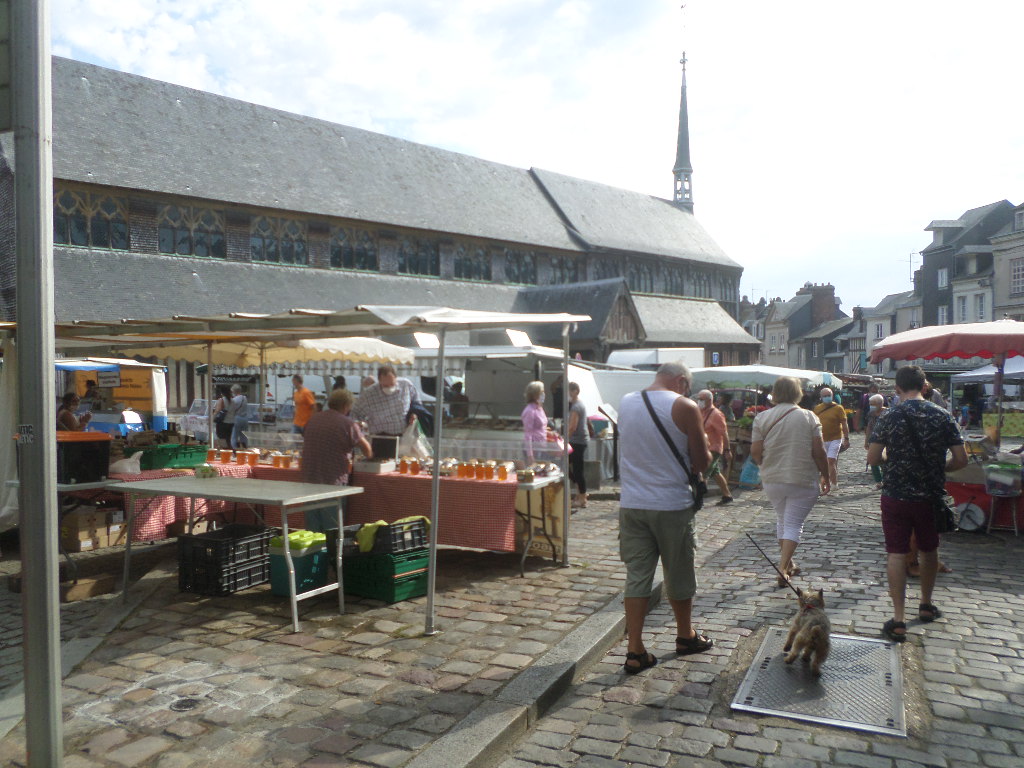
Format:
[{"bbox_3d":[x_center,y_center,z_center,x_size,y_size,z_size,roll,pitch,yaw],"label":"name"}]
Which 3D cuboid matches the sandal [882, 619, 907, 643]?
[{"bbox_3d":[2.435,1.552,4.711,0.105,0.095,0.275,-1,-1,14],"label":"sandal"}]

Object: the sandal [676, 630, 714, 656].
[{"bbox_3d":[1.120,1.553,4.471,0.275,0.095,0.105,1,-2,-40],"label":"sandal"}]

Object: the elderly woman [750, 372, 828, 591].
[{"bbox_3d":[2.313,0.801,6.138,0.620,1.680,0.500,-1,-1,24],"label":"elderly woman"}]

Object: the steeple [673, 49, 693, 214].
[{"bbox_3d":[12.778,-18.780,55.000,1.500,12.000,1.500,-2,2,-44],"label":"steeple"}]

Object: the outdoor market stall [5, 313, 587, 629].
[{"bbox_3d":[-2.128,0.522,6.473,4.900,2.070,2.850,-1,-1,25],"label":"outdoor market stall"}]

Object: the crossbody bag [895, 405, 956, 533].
[{"bbox_3d":[2.702,0.551,4.820,0.370,0.820,0.270,0,2,25],"label":"crossbody bag"}]

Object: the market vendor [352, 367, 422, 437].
[{"bbox_3d":[-1.217,0.701,7.169,0.660,1.740,0.480,-1,-1,6],"label":"market vendor"}]

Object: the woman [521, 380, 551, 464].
[{"bbox_3d":[0.258,0.783,8.418,0.380,1.630,0.460,0,-1,-6],"label":"woman"}]

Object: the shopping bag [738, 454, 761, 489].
[{"bbox_3d":[3.886,1.440,12.100,0.370,0.550,0.250,0,2,15],"label":"shopping bag"}]

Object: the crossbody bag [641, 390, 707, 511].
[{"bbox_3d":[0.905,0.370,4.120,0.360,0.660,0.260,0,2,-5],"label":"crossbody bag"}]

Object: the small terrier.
[{"bbox_3d":[1.688,1.396,4.234,0.230,0.390,0.500,-1,-1,17],"label":"small terrier"}]

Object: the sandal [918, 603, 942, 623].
[{"bbox_3d":[2.885,1.560,5.081,0.275,0.095,0.105,1,-2,-44],"label":"sandal"}]

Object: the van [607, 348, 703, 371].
[{"bbox_3d":[4.957,0.218,27.299,5.500,3.000,2.050,-2,2,-44],"label":"van"}]

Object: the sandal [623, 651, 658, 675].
[{"bbox_3d":[0.715,1.541,4.100,0.105,0.100,0.270,-1,-2,33],"label":"sandal"}]

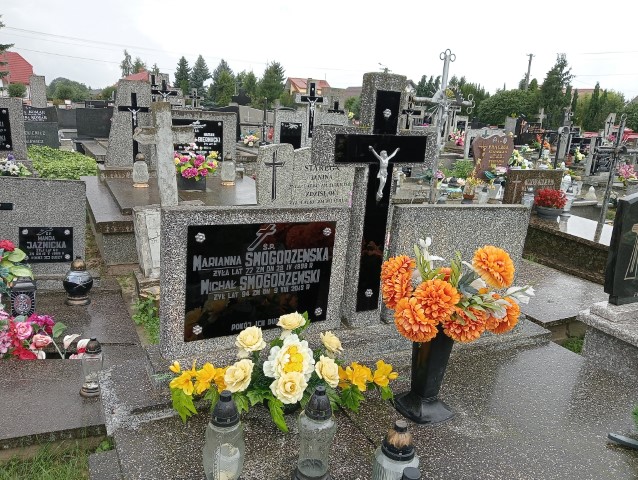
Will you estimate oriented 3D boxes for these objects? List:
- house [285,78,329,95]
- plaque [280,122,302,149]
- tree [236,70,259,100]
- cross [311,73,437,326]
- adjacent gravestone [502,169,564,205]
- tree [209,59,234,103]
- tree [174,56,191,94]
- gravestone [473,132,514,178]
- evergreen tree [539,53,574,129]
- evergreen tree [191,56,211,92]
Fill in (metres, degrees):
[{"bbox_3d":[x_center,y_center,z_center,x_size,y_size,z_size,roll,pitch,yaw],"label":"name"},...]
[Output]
[{"bbox_3d":[-1.940,-22.249,85.160,7.500,8.300,9.000,16,18,43],"label":"house"},{"bbox_3d":[-0.423,-1.555,7.800,0.380,0.450,0.080,-5,17,-30],"label":"plaque"},{"bbox_3d":[-6.643,-13.705,48.000,2.044,4.088,2.044,4,14,0],"label":"tree"},{"bbox_3d":[0.218,-0.144,2.200,0.567,1.058,0.109,-5,18,-29],"label":"cross"},{"bbox_3d":[2.434,-0.571,5.853,0.880,0.480,0.100,-3,15,-28],"label":"adjacent gravestone"},{"bbox_3d":[-8.575,-12.693,45.273,2.300,5.900,2.300,4,13,0],"label":"tree"},{"bbox_3d":[-13.740,-15.703,52.000,1.812,5.536,1.812,4,14,0],"label":"tree"},{"bbox_3d":[2.720,-1.246,7.933,0.790,0.790,0.100,-3,14,-26],"label":"gravestone"},{"bbox_3d":[14.588,-8.293,32.206,2.000,6.200,2.000,4,13,0],"label":"evergreen tree"},{"bbox_3d":[-11.928,-15.753,52.000,2.013,5.838,2.013,4,14,0],"label":"evergreen tree"}]

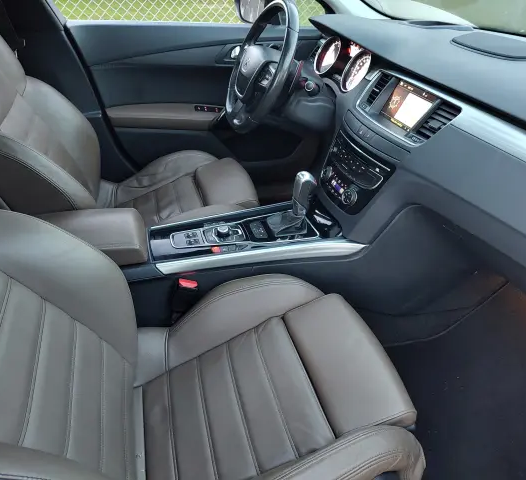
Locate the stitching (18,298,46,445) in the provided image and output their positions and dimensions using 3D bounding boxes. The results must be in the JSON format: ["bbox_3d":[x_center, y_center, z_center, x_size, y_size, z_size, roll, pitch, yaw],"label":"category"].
[{"bbox_3d":[-0.348,0.184,0.650,0.012,0.014,0.277,-30,38,4],"label":"stitching"}]

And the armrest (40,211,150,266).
[{"bbox_3d":[-0.401,-0.001,0.891,0.300,0.056,0.165,-6,36,-16],"label":"armrest"}]

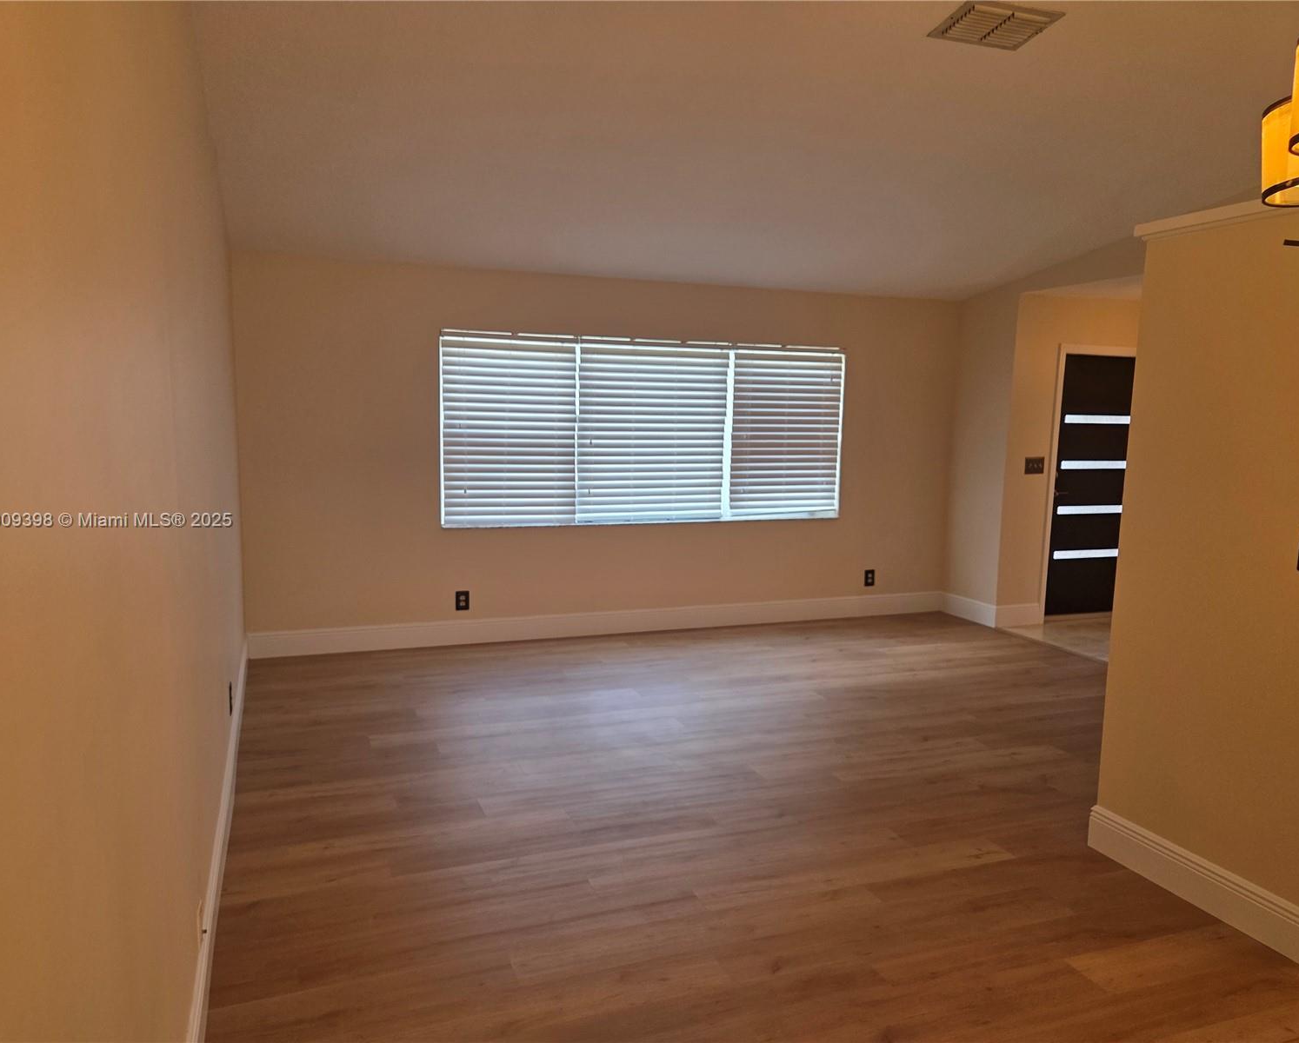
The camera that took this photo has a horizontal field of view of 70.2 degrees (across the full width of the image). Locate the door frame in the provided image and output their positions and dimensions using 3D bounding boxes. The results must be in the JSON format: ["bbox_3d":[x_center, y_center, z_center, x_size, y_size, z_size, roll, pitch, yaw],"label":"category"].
[{"bbox_3d":[3.447,-0.279,7.117,1.030,2.077,0.120,-2,8,-22],"label":"door frame"}]

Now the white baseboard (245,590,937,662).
[{"bbox_3d":[-0.067,0.698,6.473,5.061,0.160,0.022,-2,8,-20],"label":"white baseboard"}]

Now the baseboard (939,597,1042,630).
[{"bbox_3d":[2.656,0.666,7.162,0.478,0.160,0.584,-2,8,-22],"label":"baseboard"}]

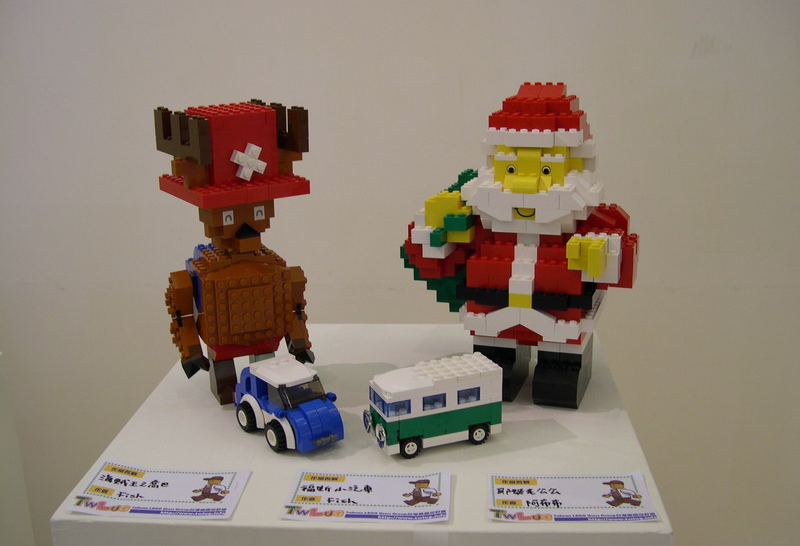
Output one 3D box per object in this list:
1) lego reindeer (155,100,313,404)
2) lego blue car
[{"bbox_3d":[-0.122,-0.015,0.643,0.105,0.207,0.091,-8,19,-24],"label":"lego reindeer"},{"bbox_3d":[-0.073,0.086,0.589,0.050,0.044,0.082,-13,21,-35],"label":"lego blue car"}]

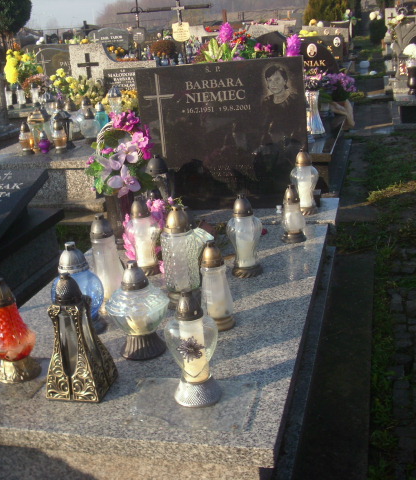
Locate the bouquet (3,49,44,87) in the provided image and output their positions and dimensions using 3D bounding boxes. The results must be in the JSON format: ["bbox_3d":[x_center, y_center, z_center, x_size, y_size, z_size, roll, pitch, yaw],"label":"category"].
[{"bbox_3d":[-1.888,-1.755,7.000,0.400,0.400,0.350,0,19,15],"label":"bouquet"}]

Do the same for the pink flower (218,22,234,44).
[{"bbox_3d":[0.127,-1.415,4.700,0.100,0.150,0.100,0,19,15],"label":"pink flower"}]

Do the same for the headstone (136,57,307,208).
[{"bbox_3d":[0.080,-0.504,3.346,0.810,0.704,0.080,0,18,14],"label":"headstone"}]

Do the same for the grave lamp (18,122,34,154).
[{"bbox_3d":[-1.286,-0.718,4.811,0.108,0.218,0.108,0,21,15],"label":"grave lamp"}]

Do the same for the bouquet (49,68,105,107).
[{"bbox_3d":[-1.230,-1.399,6.400,0.500,0.420,0.420,-9,17,-9],"label":"bouquet"}]

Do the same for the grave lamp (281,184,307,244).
[{"bbox_3d":[0.320,-0.097,2.578,0.094,0.213,0.094,0,24,15],"label":"grave lamp"}]

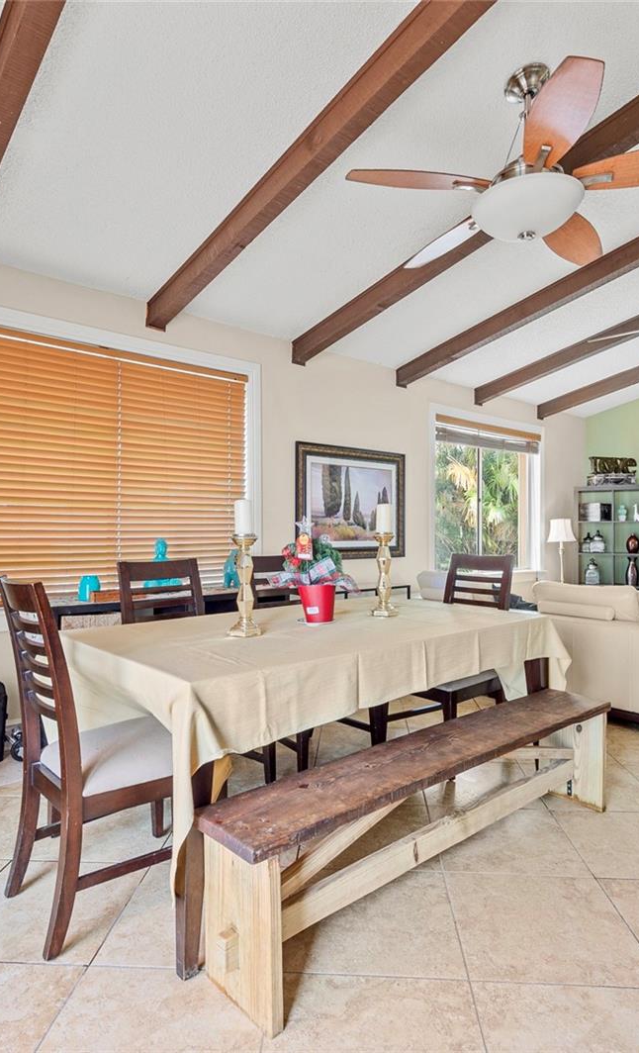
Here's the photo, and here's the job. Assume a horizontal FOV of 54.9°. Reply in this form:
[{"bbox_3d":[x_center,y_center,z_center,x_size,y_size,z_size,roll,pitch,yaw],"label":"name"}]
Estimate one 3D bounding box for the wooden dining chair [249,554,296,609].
[{"bbox_3d":[-0.006,0.665,3.252,0.450,1.010,0.600,0,-1,-42],"label":"wooden dining chair"}]

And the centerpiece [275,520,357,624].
[{"bbox_3d":[-0.001,0.191,2.655,0.340,0.440,0.310,0,0,0],"label":"centerpiece"}]

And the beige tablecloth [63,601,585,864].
[{"bbox_3d":[0.048,0.666,2.580,1.930,0.530,1.120,0,-1,-42],"label":"beige tablecloth"}]

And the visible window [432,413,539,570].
[{"bbox_3d":[1.767,-0.308,6.351,1.865,1.468,0.079,1,-1,-41],"label":"visible window"}]

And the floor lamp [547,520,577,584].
[{"bbox_3d":[2.545,0.559,6.442,0.330,1.270,0.330,0,-1,-42],"label":"floor lamp"}]

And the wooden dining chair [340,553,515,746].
[{"bbox_3d":[0.658,0.665,3.168,0.610,1.010,0.450,0,-1,-42],"label":"wooden dining chair"}]

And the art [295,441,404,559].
[{"bbox_3d":[0.279,-0.184,4.951,1.215,0.888,0.040,1,-1,-41],"label":"art"}]

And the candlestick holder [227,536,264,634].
[{"bbox_3d":[-0.285,0.221,2.360,0.139,0.373,0.139,1,-1,-41],"label":"candlestick holder"}]

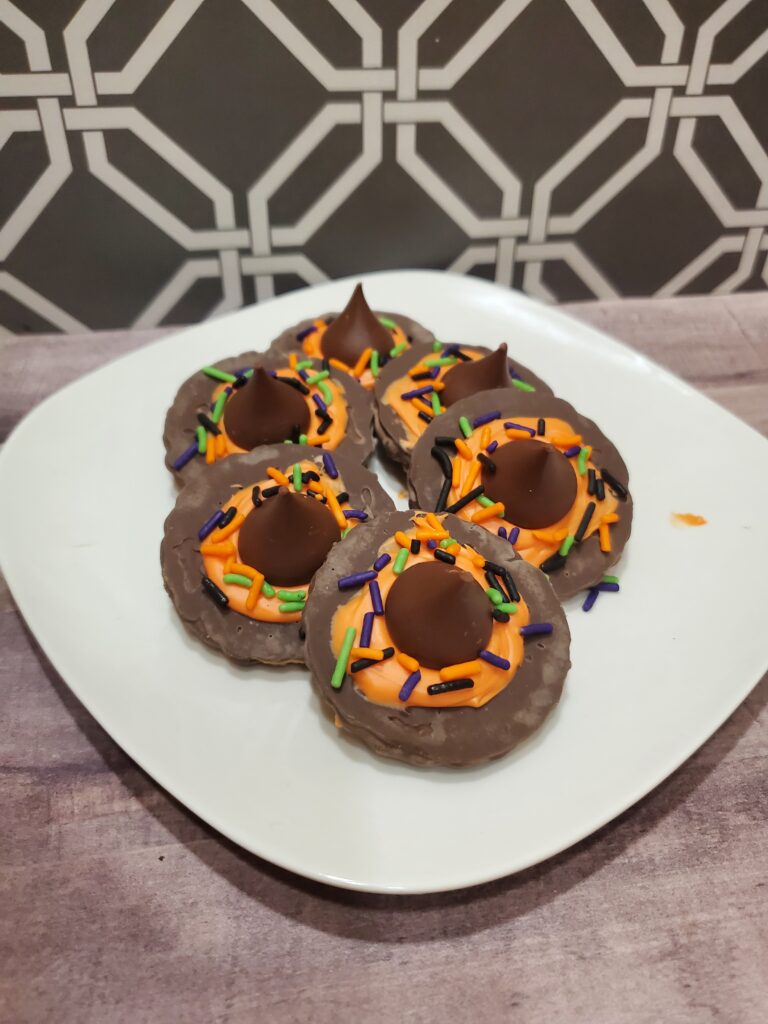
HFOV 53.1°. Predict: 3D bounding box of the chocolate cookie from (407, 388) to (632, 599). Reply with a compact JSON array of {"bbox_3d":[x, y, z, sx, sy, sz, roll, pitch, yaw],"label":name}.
[{"bbox_3d":[0.036,-0.009,0.185,0.058,0.029,0.058,0,67,-6],"label":"chocolate cookie"}]

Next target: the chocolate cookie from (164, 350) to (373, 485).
[{"bbox_3d":[-0.030,-0.030,0.204,0.058,0.029,0.058,0,52,-6],"label":"chocolate cookie"}]

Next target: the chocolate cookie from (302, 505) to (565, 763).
[{"bbox_3d":[0.013,0.020,0.155,0.058,0.029,0.058,0,56,-13],"label":"chocolate cookie"}]

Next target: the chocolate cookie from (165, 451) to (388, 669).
[{"bbox_3d":[-0.023,0.003,0.175,0.058,0.029,0.058,0,58,-5],"label":"chocolate cookie"}]

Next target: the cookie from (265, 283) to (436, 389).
[{"bbox_3d":[-0.010,-0.058,0.246,0.058,0.032,0.058,0,44,1],"label":"cookie"}]

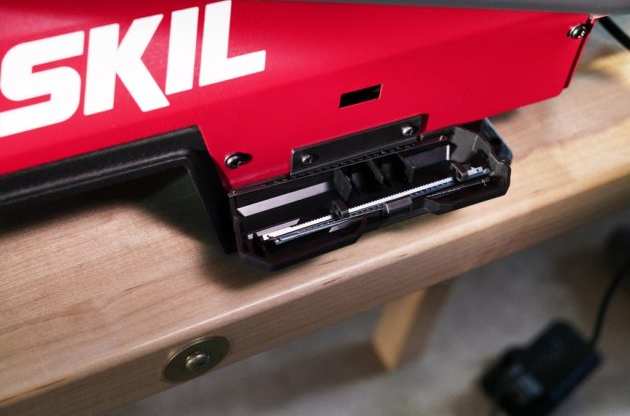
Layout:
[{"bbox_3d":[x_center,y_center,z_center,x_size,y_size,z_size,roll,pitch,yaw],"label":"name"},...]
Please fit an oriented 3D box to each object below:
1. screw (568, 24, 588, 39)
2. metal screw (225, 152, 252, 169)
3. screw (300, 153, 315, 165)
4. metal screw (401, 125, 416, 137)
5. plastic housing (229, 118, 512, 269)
[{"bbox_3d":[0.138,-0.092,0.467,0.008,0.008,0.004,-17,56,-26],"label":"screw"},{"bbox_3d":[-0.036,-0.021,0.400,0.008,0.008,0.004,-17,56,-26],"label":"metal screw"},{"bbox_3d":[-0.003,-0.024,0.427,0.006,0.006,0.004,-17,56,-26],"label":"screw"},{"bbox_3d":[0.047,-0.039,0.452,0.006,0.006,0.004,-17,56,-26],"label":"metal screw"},{"bbox_3d":[0.028,-0.006,0.444,0.156,0.024,0.047,-17,56,-26],"label":"plastic housing"}]

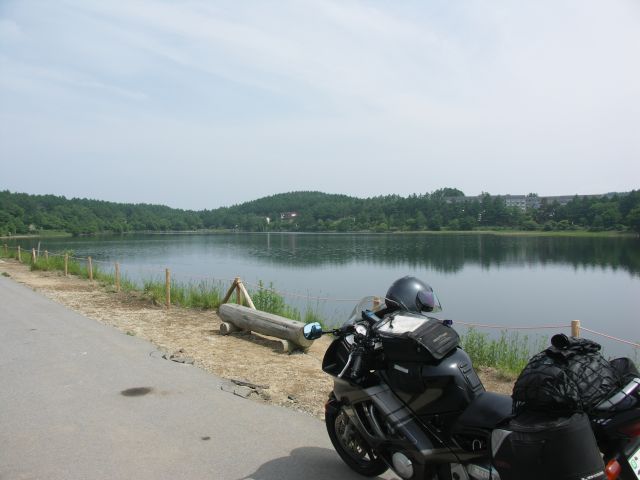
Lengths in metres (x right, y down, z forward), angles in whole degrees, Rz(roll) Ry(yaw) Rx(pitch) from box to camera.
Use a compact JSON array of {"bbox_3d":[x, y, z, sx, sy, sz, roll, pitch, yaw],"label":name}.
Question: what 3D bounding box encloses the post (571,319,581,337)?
[{"bbox_3d":[2.500,1.150,5.060,0.083,0.740,0.083,0,1,0],"label":"post"}]

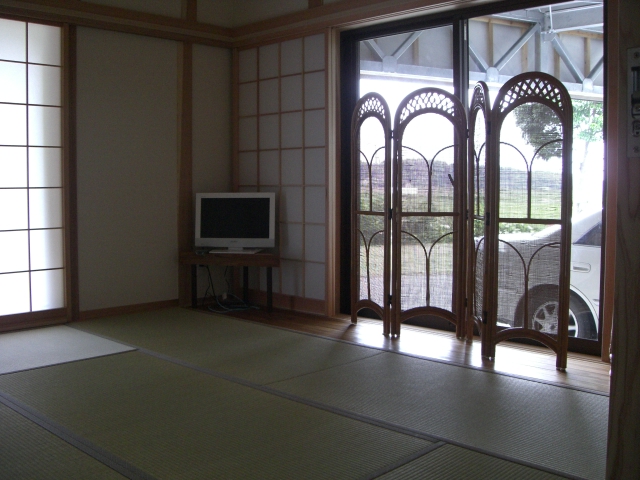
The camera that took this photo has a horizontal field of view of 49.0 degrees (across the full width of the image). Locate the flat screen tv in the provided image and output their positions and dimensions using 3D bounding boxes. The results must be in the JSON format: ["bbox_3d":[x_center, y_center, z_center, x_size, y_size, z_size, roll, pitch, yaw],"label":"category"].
[{"bbox_3d":[-0.537,-0.108,4.479,0.520,0.378,0.190,1,4,13],"label":"flat screen tv"}]

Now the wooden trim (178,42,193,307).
[{"bbox_3d":[-0.897,-0.419,4.630,0.060,1.711,0.110,4,6,45],"label":"wooden trim"}]

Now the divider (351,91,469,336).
[{"bbox_3d":[0.409,-0.145,3.744,0.730,1.294,0.241,3,5,38],"label":"divider"}]

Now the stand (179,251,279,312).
[{"bbox_3d":[-0.523,0.255,4.627,0.654,0.367,0.400,1,4,17],"label":"stand"}]

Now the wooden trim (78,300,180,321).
[{"bbox_3d":[-1.172,0.429,4.391,0.030,0.052,0.698,4,6,45],"label":"wooden trim"}]

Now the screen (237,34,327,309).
[{"bbox_3d":[-0.261,-0.412,4.542,0.865,1.711,0.040,4,6,45],"label":"screen"}]

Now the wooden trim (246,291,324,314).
[{"bbox_3d":[-0.242,0.396,4.579,0.807,0.092,0.035,4,6,45],"label":"wooden trim"}]

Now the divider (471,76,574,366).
[{"bbox_3d":[0.832,-0.103,3.225,0.199,1.283,0.683,-2,4,-25],"label":"divider"}]

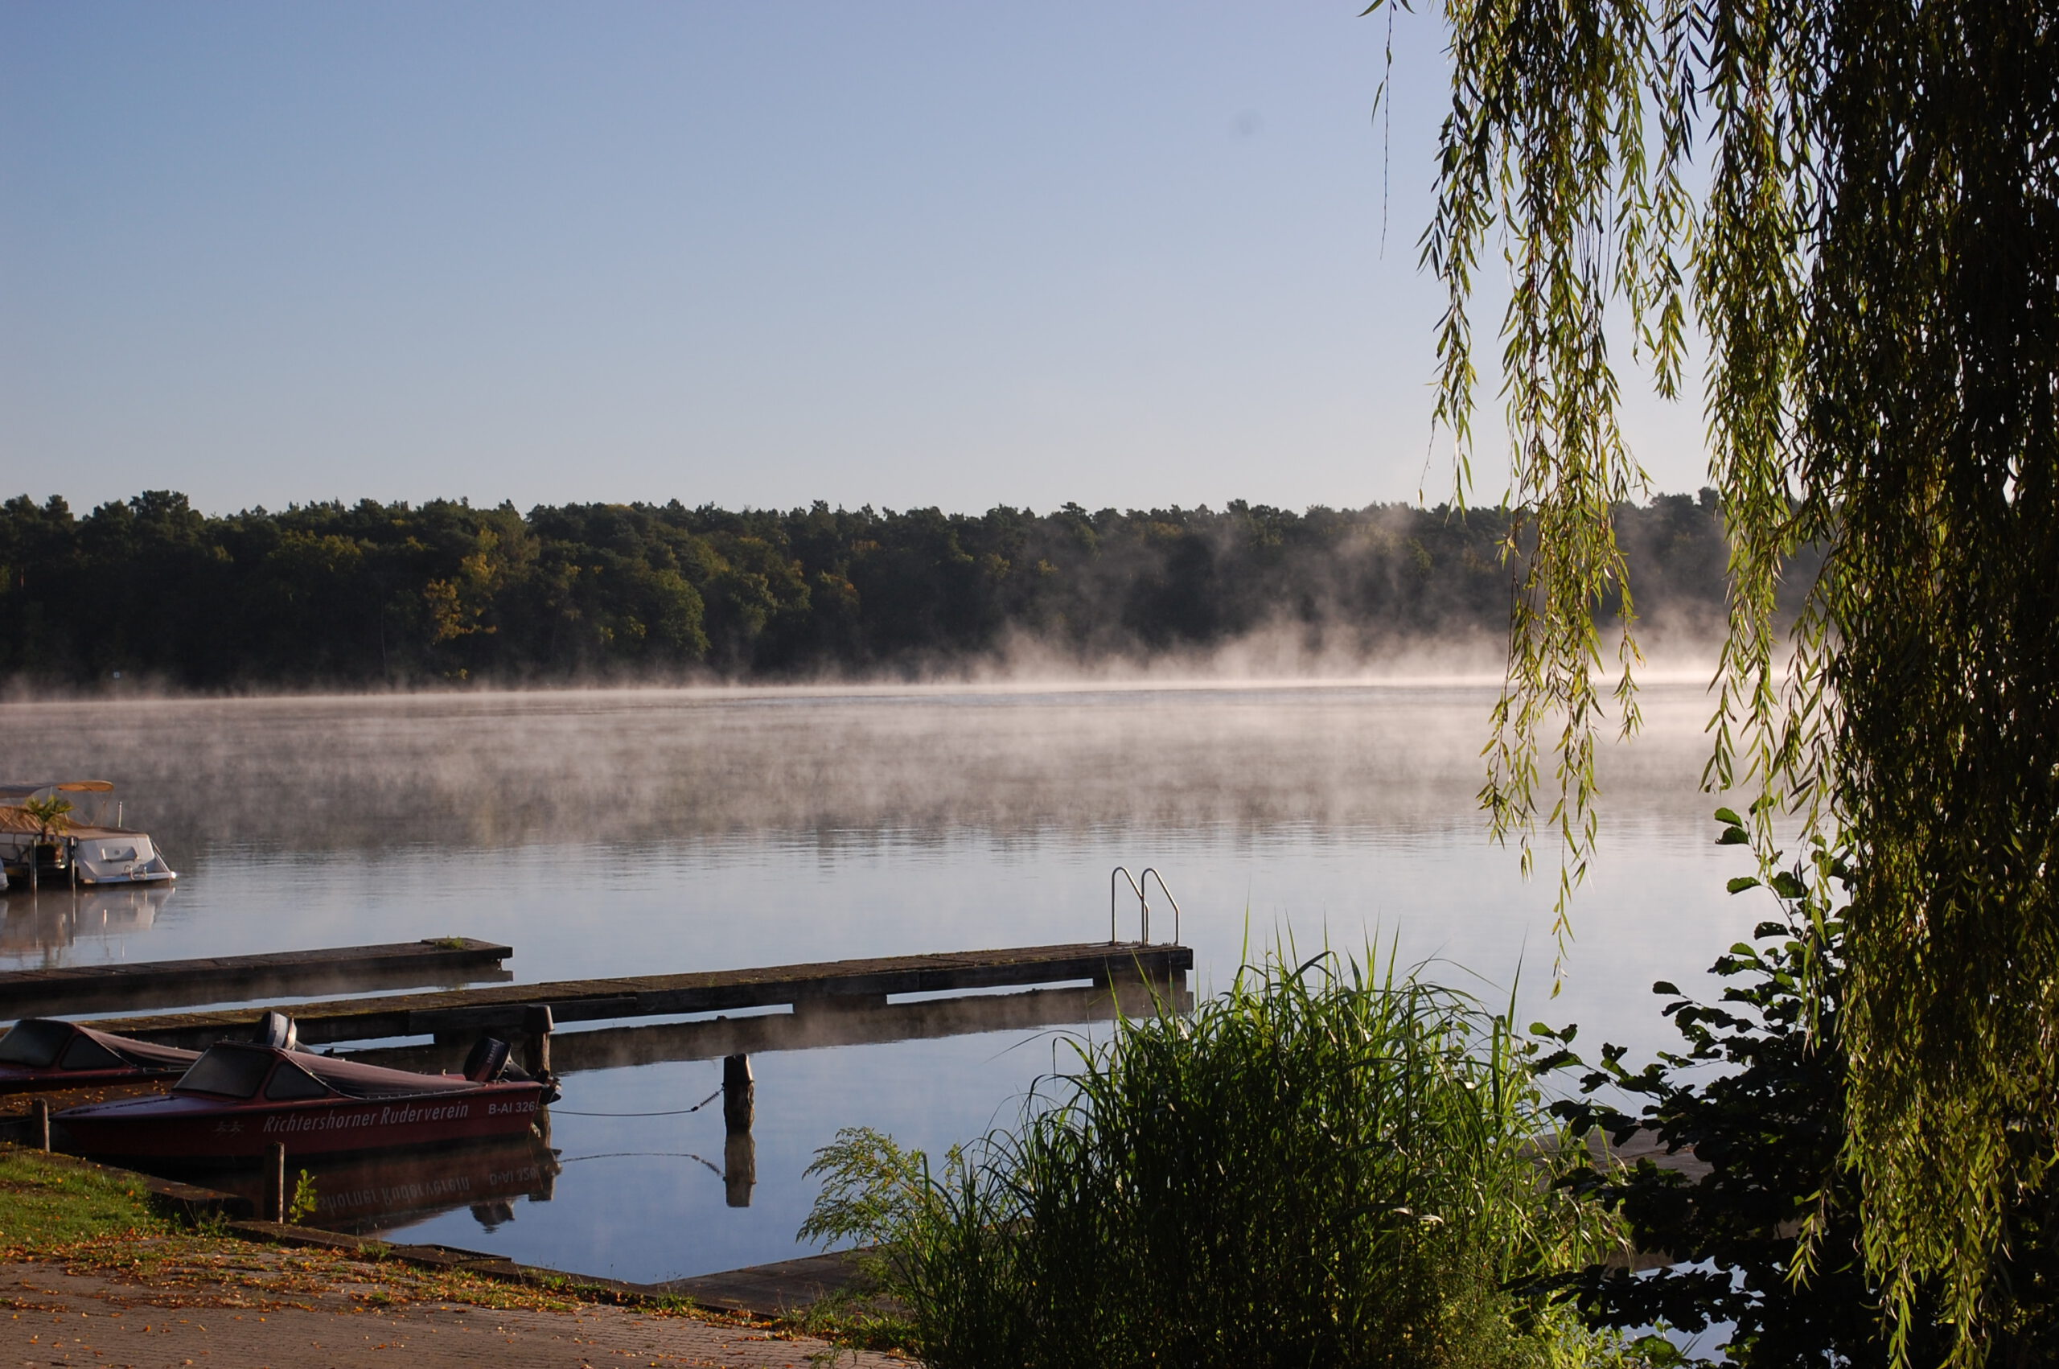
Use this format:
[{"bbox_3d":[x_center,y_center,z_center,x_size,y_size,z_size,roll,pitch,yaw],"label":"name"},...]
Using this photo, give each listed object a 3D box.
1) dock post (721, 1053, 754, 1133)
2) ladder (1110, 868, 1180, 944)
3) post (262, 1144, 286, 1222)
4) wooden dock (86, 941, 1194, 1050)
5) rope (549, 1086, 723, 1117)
[{"bbox_3d":[-2.459,3.462,32.353,0.250,0.670,0.250,-1,0,0],"label":"dock post"},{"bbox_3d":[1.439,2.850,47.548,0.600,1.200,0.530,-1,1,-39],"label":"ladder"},{"bbox_3d":[-5.062,3.337,25.666,0.145,0.530,0.145,-1,0,0],"label":"post"},{"bbox_3d":[-4.808,3.553,42.302,16.000,0.370,1.780,-1,1,-39],"label":"wooden dock"},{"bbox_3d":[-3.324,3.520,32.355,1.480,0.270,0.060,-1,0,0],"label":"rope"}]

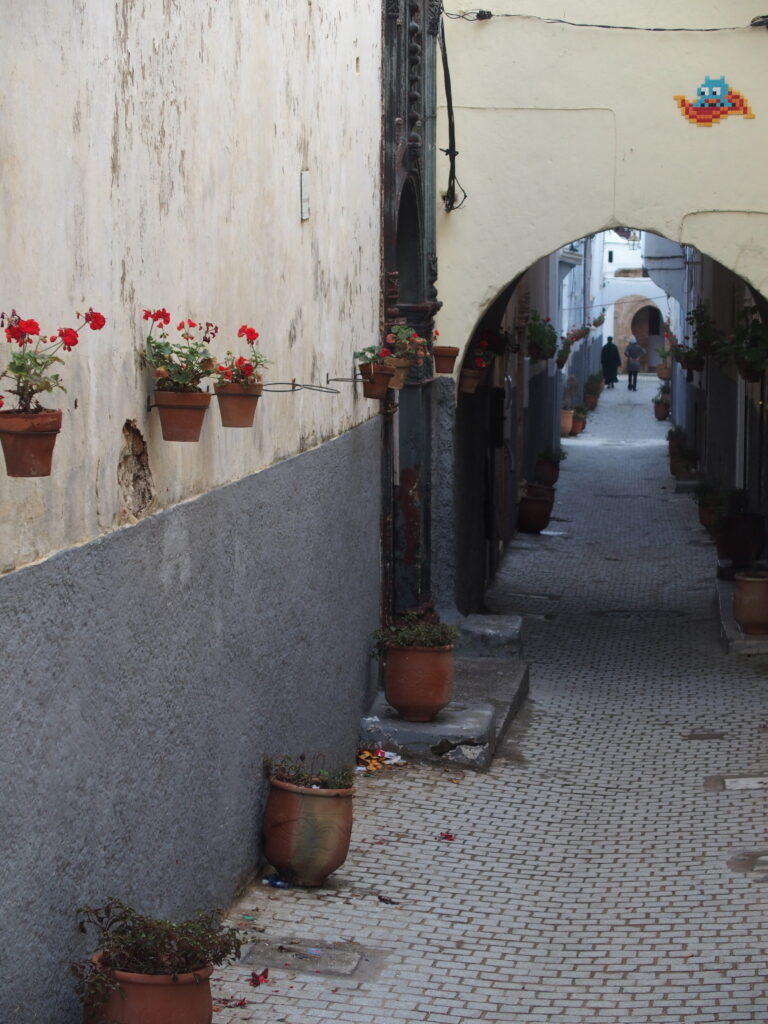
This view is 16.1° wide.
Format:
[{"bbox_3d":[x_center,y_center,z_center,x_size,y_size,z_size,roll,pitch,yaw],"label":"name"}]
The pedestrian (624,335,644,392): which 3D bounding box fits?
[{"bbox_3d":[7.640,-4.544,83.000,0.580,1.720,0.360,0,4,5],"label":"pedestrian"}]

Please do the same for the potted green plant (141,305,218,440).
[{"bbox_3d":[-0.635,-0.427,8.450,0.230,0.410,0.210,0,4,0],"label":"potted green plant"}]

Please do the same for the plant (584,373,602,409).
[{"bbox_3d":[5.389,-3.125,70.000,0.440,0.880,0.440,0,4,0],"label":"plant"}]

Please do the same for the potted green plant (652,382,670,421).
[{"bbox_3d":[6.526,-2.599,64.000,0.410,0.850,0.410,0,4,0],"label":"potted green plant"}]

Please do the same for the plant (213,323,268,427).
[{"bbox_3d":[-0.505,-0.484,9.580,0.195,0.365,0.185,0,4,0],"label":"plant"}]

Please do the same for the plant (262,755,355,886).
[{"bbox_3d":[-0.287,1.179,10.400,0.360,0.480,0.355,0,4,0],"label":"plant"}]

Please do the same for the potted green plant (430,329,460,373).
[{"bbox_3d":[0.413,-1.062,18.000,0.195,0.300,0.190,0,4,0],"label":"potted green plant"}]

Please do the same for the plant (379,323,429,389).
[{"bbox_3d":[0.115,-0.877,15.250,0.260,0.370,0.240,0,4,0],"label":"plant"}]

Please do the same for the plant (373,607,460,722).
[{"bbox_3d":[0.166,0.769,13.900,0.440,0.570,0.420,0,4,0],"label":"plant"}]

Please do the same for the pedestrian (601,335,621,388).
[{"bbox_3d":[7.116,-4.697,85.500,0.560,1.660,0.380,0,4,5],"label":"pedestrian"}]

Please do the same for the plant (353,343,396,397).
[{"bbox_3d":[-0.049,-0.723,13.900,0.220,0.285,0.200,0,4,0],"label":"plant"}]

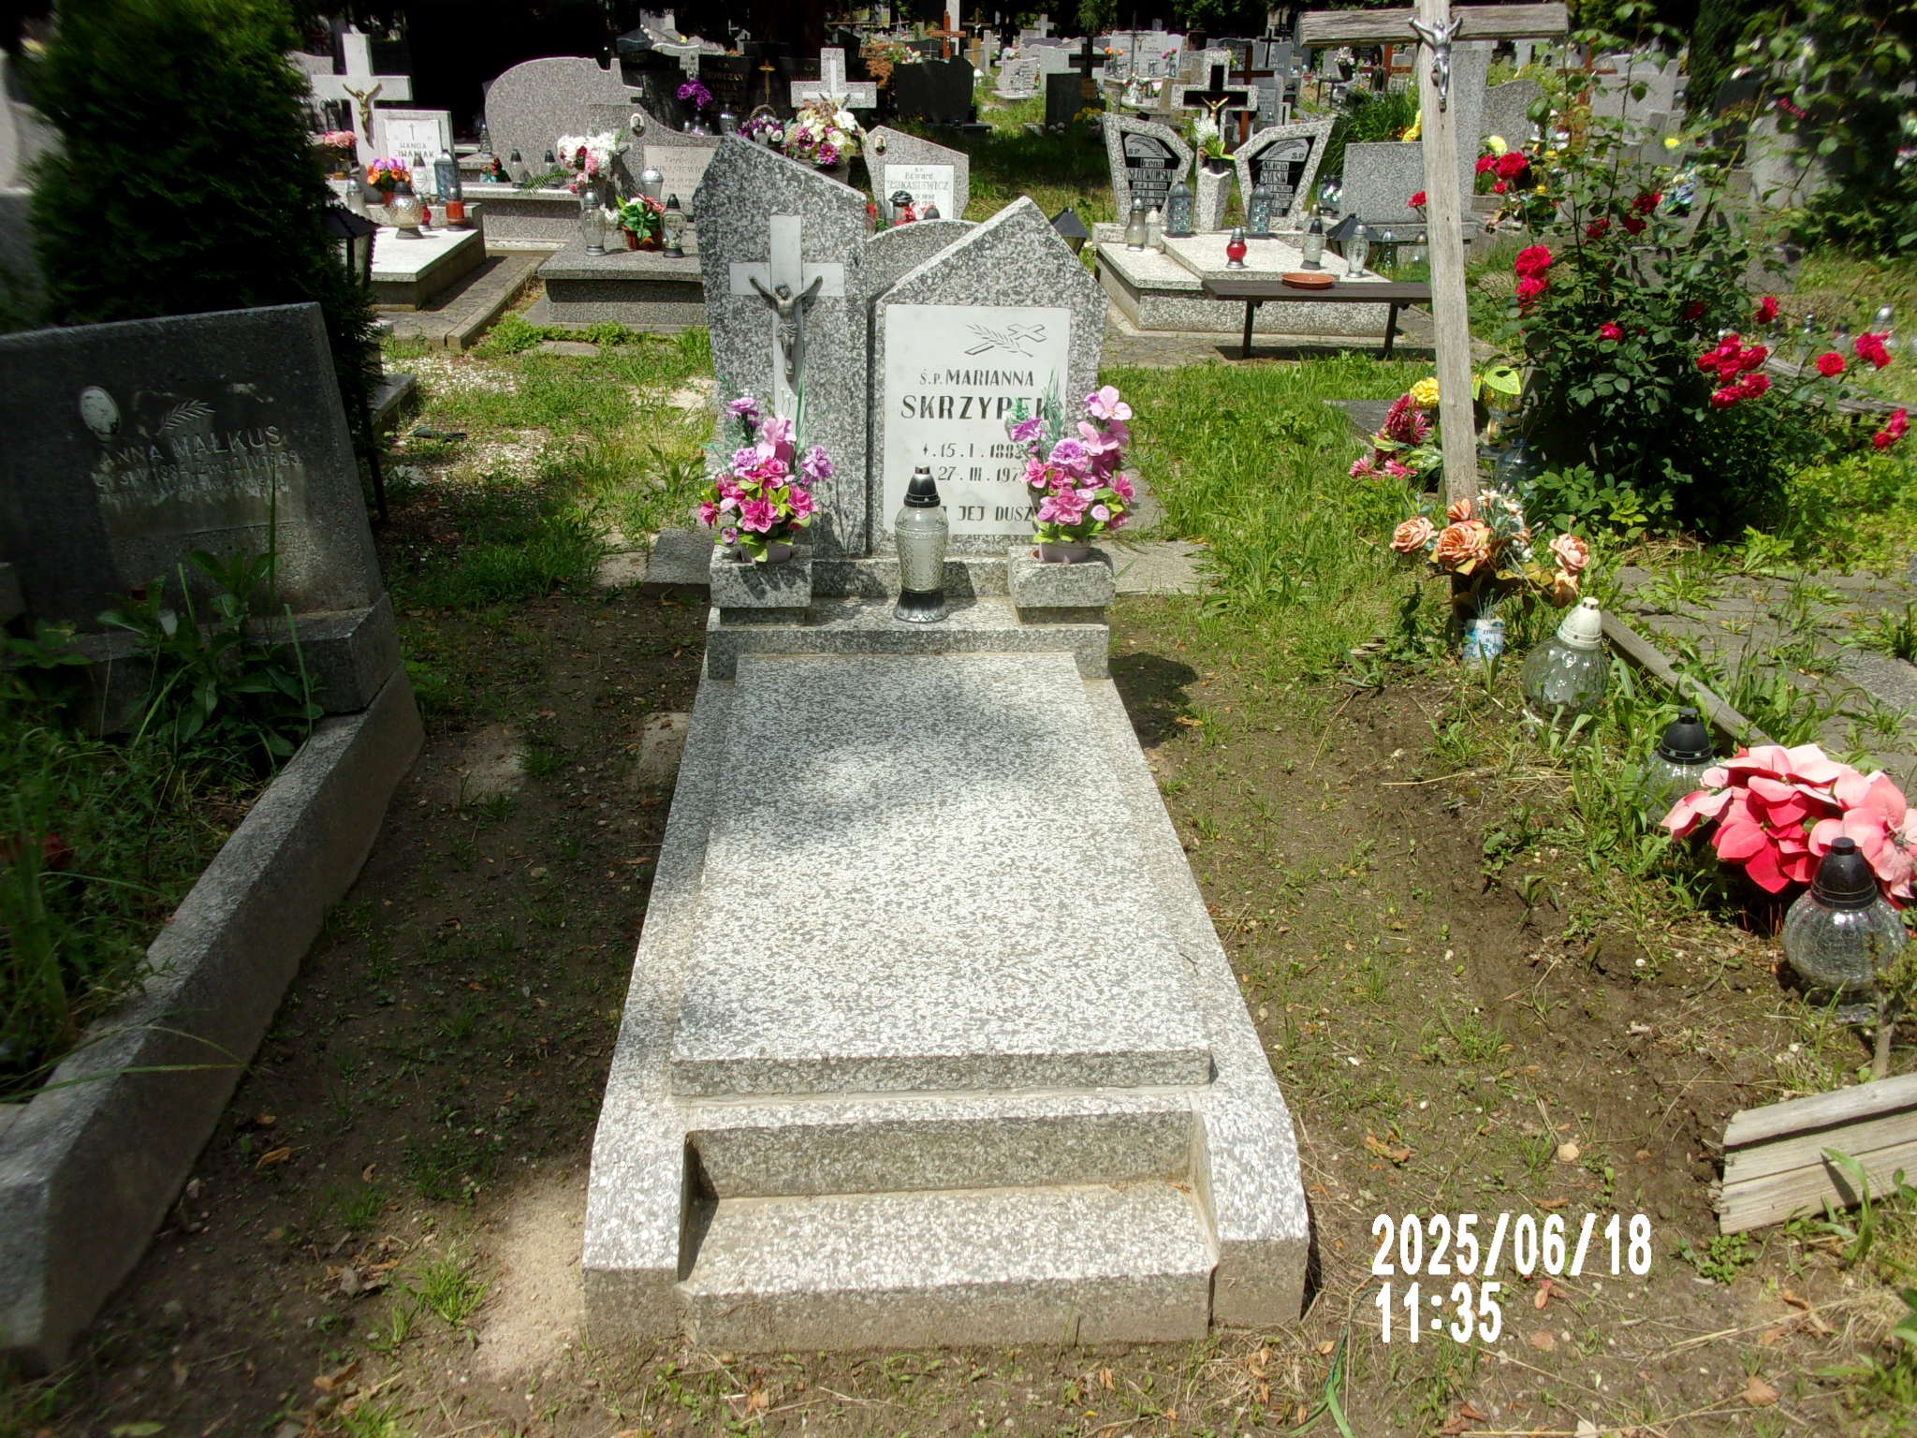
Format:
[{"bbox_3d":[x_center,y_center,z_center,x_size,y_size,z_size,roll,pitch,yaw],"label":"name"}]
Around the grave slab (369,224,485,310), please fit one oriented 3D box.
[{"bbox_3d":[-3.305,-2.551,8.722,0.920,0.180,1.763,0,24,-4],"label":"grave slab"}]

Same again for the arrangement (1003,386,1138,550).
[{"bbox_3d":[0.227,-0.501,3.110,0.266,0.335,0.220,0,24,-4],"label":"arrangement"}]

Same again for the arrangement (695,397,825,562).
[{"bbox_3d":[-0.414,-0.495,3.252,0.270,0.370,0.230,0,24,-4],"label":"arrangement"}]

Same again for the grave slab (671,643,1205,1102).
[{"bbox_3d":[-0.063,0.177,2.671,0.705,0.058,1.408,0,24,-4],"label":"grave slab"}]

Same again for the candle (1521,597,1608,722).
[{"bbox_3d":[1.445,-0.148,3.624,0.208,0.284,0.208,2,24,-5],"label":"candle"}]

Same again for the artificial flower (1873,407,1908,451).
[{"bbox_3d":[3.129,-0.974,5.200,0.115,0.145,0.110,0,24,-4],"label":"artificial flower"}]

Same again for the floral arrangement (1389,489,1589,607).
[{"bbox_3d":[1.316,-0.412,3.846,0.510,0.287,0.340,0,24,-4],"label":"floral arrangement"}]

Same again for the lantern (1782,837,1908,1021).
[{"bbox_3d":[1.434,0.332,2.528,0.211,0.315,0.211,-10,25,1],"label":"lantern"}]

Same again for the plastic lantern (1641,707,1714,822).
[{"bbox_3d":[1.470,0.101,3.123,0.190,0.280,0.190,0,24,-4],"label":"plastic lantern"}]

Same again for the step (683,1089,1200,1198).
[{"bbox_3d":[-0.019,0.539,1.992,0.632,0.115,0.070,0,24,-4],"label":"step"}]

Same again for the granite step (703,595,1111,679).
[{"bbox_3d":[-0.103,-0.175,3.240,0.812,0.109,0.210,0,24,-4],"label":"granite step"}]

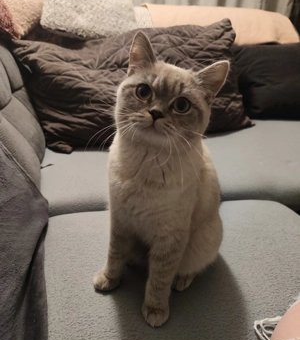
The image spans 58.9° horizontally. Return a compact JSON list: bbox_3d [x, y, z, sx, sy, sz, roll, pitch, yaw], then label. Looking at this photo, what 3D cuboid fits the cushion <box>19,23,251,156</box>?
[{"bbox_3d":[0.005,-0.325,0.985,0.790,0.420,0.200,-11,0,-16],"label":"cushion"}]

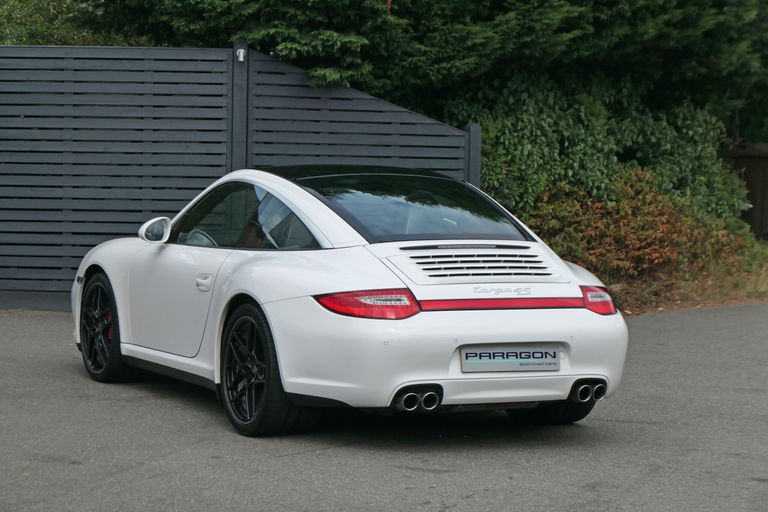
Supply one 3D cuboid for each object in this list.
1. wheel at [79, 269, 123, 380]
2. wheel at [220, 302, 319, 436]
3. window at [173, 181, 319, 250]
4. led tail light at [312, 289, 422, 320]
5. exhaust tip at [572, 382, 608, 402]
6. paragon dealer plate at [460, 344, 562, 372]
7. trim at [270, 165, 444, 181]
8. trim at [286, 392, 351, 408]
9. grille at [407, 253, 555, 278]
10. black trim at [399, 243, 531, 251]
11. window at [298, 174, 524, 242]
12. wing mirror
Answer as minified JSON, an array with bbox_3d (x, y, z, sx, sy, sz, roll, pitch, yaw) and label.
[{"bbox_3d":[-1.539,0.406,14.183,0.240,0.647,0.647,-1,4,-26],"label":"wheel"},{"bbox_3d":[-0.542,0.551,12.060,0.300,0.666,0.666,-1,4,-26],"label":"wheel"},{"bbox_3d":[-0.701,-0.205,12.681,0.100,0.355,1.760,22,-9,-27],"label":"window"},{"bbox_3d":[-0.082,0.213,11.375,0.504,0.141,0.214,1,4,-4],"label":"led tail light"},{"bbox_3d":[0.961,0.648,11.725,0.175,0.085,0.130,-1,4,-26],"label":"exhaust tip"},{"bbox_3d":[0.595,0.483,11.530,0.520,0.112,0.015,-1,-1,-26],"label":"paragon dealer plate"},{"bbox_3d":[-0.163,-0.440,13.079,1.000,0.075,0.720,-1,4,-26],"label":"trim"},{"bbox_3d":[-0.297,0.678,11.520,0.400,0.080,0.090,4,4,35],"label":"trim"},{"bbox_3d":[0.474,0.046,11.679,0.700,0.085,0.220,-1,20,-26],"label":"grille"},{"bbox_3d":[0.393,-0.039,11.936,0.710,0.030,0.050,-1,-7,-26],"label":"black trim"},{"bbox_3d":[0.175,-0.256,12.382,0.970,0.100,0.855,-1,23,-26],"label":"window"},{"bbox_3d":[-1.226,-0.142,13.245,0.185,0.145,0.125,-1,4,-26],"label":"wing mirror"}]

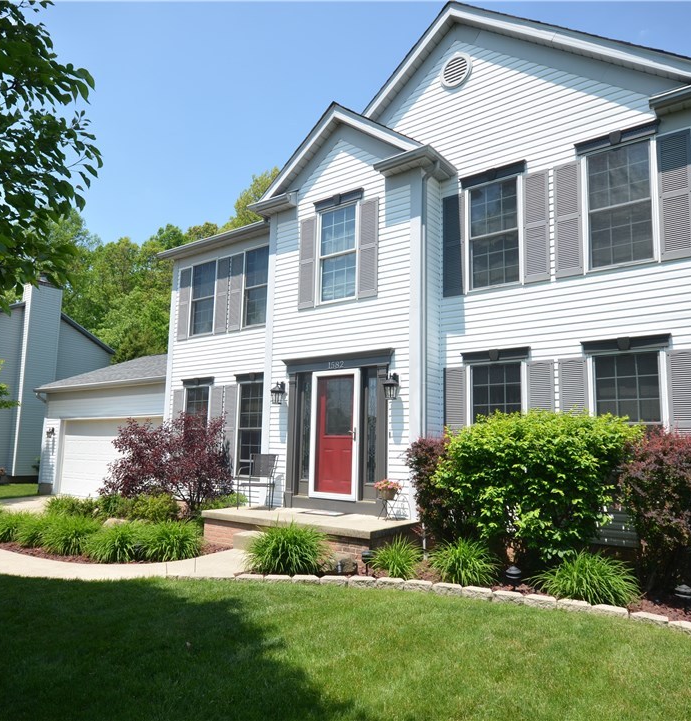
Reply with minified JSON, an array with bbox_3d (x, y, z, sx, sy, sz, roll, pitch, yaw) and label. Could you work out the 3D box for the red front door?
[{"bbox_3d":[-0.171,1.183,9.228,0.880,2.000,0.070,-5,-10,38],"label":"red front door"}]

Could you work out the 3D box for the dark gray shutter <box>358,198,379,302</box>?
[{"bbox_3d":[0.365,-1.790,9.148,0.375,1.660,0.040,-5,-10,38],"label":"dark gray shutter"}]

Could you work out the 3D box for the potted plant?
[{"bbox_3d":[0.594,1.831,8.136,0.380,0.310,0.370,1,-8,0],"label":"potted plant"}]

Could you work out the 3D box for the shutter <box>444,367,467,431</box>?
[{"bbox_3d":[1.659,1.007,8.580,0.383,1.820,0.050,-6,-11,38],"label":"shutter"}]

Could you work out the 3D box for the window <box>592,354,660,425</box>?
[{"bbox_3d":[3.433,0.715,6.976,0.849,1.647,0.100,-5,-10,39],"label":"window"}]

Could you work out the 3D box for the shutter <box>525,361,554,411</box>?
[{"bbox_3d":[2.679,0.906,7.792,0.384,1.820,0.050,-6,-11,38],"label":"shutter"}]

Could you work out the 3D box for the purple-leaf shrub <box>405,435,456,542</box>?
[{"bbox_3d":[1.210,1.681,7.304,0.950,1.500,0.950,-6,-11,38],"label":"purple-leaf shrub"}]

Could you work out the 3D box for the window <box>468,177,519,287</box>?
[{"bbox_3d":[2.169,-1.849,8.415,0.849,1.604,0.100,-5,-10,39],"label":"window"}]

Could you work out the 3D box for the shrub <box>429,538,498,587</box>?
[{"bbox_3d":[1.282,2.168,6.223,0.680,0.450,0.640,1,-8,0],"label":"shrub"}]

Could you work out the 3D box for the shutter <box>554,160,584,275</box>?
[{"bbox_3d":[3.055,-1.932,7.857,0.372,1.605,0.040,-5,-10,38],"label":"shutter"}]

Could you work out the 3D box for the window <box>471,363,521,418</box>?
[{"bbox_3d":[2.145,0.894,8.196,0.800,1.740,0.090,-5,-10,38],"label":"window"}]

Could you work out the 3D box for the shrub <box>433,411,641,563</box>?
[{"bbox_3d":[2.193,1.523,6.896,2.400,1.800,1.250,-5,-10,38],"label":"shrub"}]

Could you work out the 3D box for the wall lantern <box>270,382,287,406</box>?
[{"bbox_3d":[-1.182,0.577,9.994,0.220,0.410,0.260,-6,-11,38],"label":"wall lantern"}]

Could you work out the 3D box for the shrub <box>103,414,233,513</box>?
[{"bbox_3d":[-3.453,2.009,11.188,2.300,1.950,2.000,-6,-11,38],"label":"shrub"}]

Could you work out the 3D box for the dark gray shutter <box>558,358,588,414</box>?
[{"bbox_3d":[3.014,0.873,7.533,0.372,1.820,0.050,-6,-11,38],"label":"dark gray shutter"}]

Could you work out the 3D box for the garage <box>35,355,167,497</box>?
[{"bbox_3d":[-4.679,1.882,18.227,7.100,4.750,7.000,-6,-11,38],"label":"garage"}]

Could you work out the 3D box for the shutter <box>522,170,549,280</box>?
[{"bbox_3d":[2.653,-1.876,7.997,0.363,1.588,0.045,-5,-10,39],"label":"shutter"}]

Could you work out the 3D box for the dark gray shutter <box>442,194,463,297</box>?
[{"bbox_3d":[1.653,-1.781,8.799,0.367,1.596,0.045,-5,-10,39],"label":"dark gray shutter"}]

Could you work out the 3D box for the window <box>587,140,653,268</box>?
[{"bbox_3d":[3.496,-1.977,7.351,0.840,1.604,0.100,-5,-10,39],"label":"window"}]

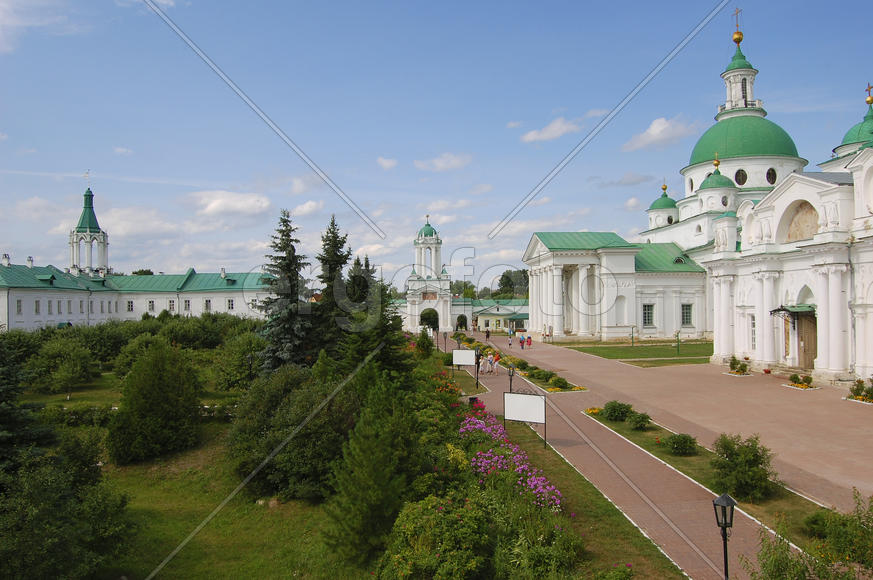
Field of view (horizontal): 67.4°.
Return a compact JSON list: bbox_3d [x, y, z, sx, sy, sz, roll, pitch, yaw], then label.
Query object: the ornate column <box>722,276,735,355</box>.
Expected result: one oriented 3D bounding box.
[{"bbox_3d":[24.832,2.243,56.000,0.850,6.700,0.850,0,-2,-1],"label":"ornate column"}]

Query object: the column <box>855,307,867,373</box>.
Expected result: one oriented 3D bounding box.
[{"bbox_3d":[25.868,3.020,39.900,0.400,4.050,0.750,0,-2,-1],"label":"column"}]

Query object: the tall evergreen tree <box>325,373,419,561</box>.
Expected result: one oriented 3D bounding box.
[{"bbox_3d":[-1.508,3.924,14.500,2.000,4.000,2.000,0,-1,-4],"label":"tall evergreen tree"}]

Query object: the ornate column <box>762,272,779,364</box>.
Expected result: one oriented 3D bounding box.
[{"bbox_3d":[24.985,2.087,49.100,0.850,6.700,0.850,0,-2,-1],"label":"ornate column"}]

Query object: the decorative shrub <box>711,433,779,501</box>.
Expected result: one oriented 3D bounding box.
[{"bbox_3d":[8.477,4.858,18.000,1.650,1.600,1.600,0,-2,0],"label":"decorative shrub"}]

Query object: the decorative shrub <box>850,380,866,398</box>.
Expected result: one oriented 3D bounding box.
[{"bbox_3d":[24.004,5.631,37.200,0.750,1.000,0.750,0,-2,0],"label":"decorative shrub"}]

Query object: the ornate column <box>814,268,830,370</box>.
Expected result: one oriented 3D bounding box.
[{"bbox_3d":[25.117,1.865,42.500,0.850,6.700,0.850,0,-2,-1],"label":"ornate column"}]

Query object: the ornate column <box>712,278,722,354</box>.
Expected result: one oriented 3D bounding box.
[{"bbox_3d":[24.768,2.291,57.400,0.850,6.700,0.850,0,-2,-1],"label":"ornate column"}]

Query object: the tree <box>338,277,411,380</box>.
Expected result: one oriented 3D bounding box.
[{"bbox_3d":[-3.540,2.650,38.000,4.200,6.600,4.200,0,-1,-4],"label":"tree"}]

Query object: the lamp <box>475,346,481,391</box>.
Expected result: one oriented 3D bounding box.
[{"bbox_3d":[2.539,4.892,40.500,0.360,2.800,0.360,0,-1,-4],"label":"lamp"}]

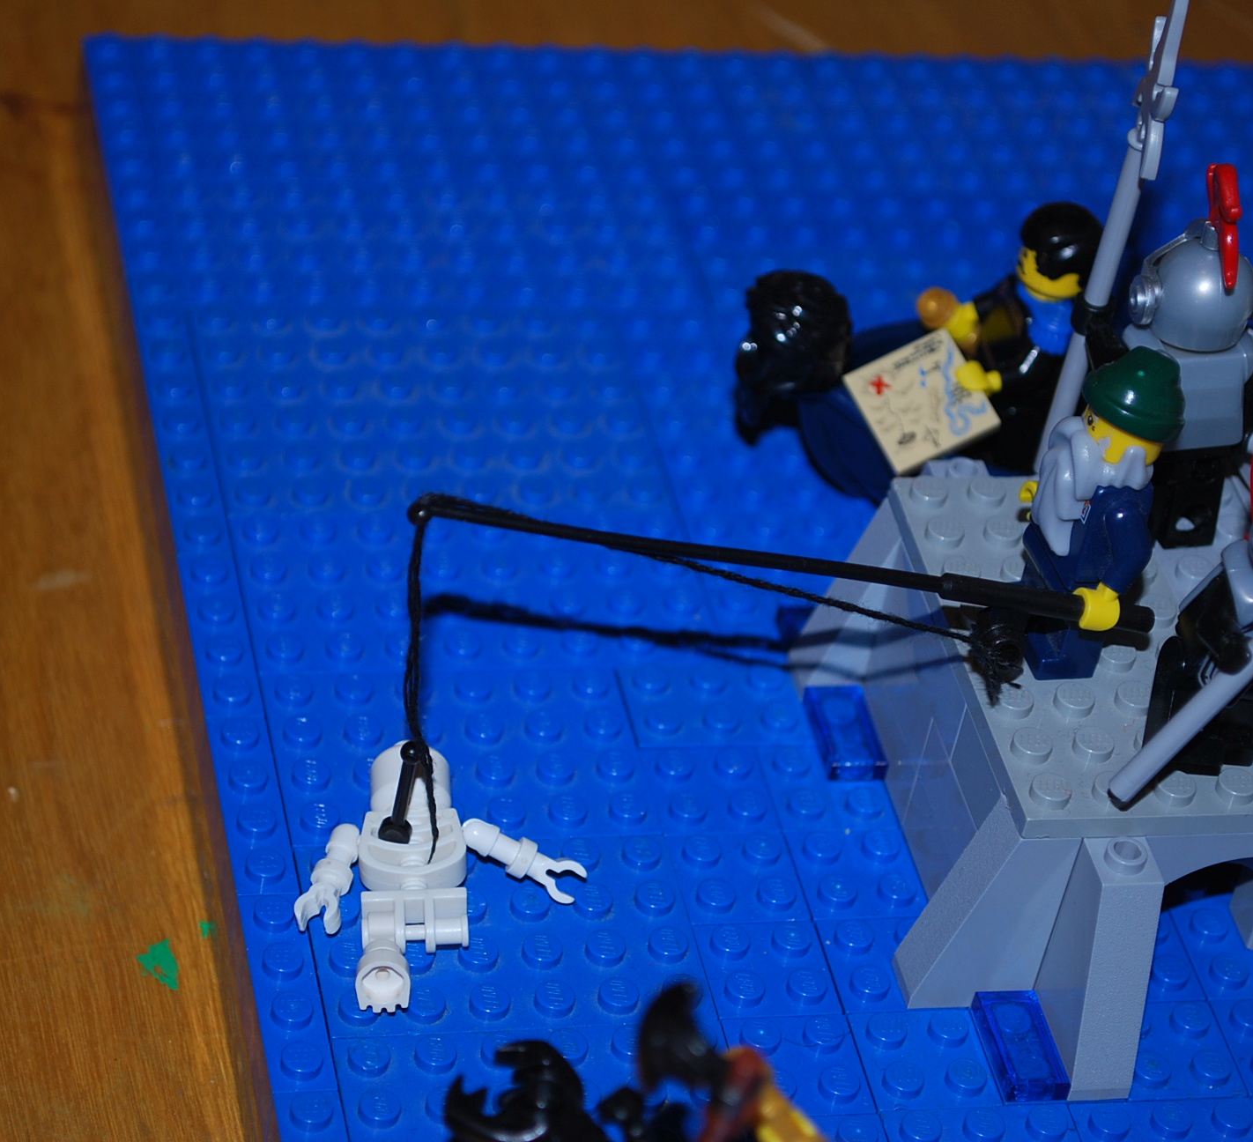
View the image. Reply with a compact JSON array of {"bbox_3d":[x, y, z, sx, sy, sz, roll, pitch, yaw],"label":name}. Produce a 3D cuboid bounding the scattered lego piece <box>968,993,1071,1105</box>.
[{"bbox_3d":[0.048,0.058,0.478,0.008,0.003,0.016,-1,41,-15],"label":"scattered lego piece"}]

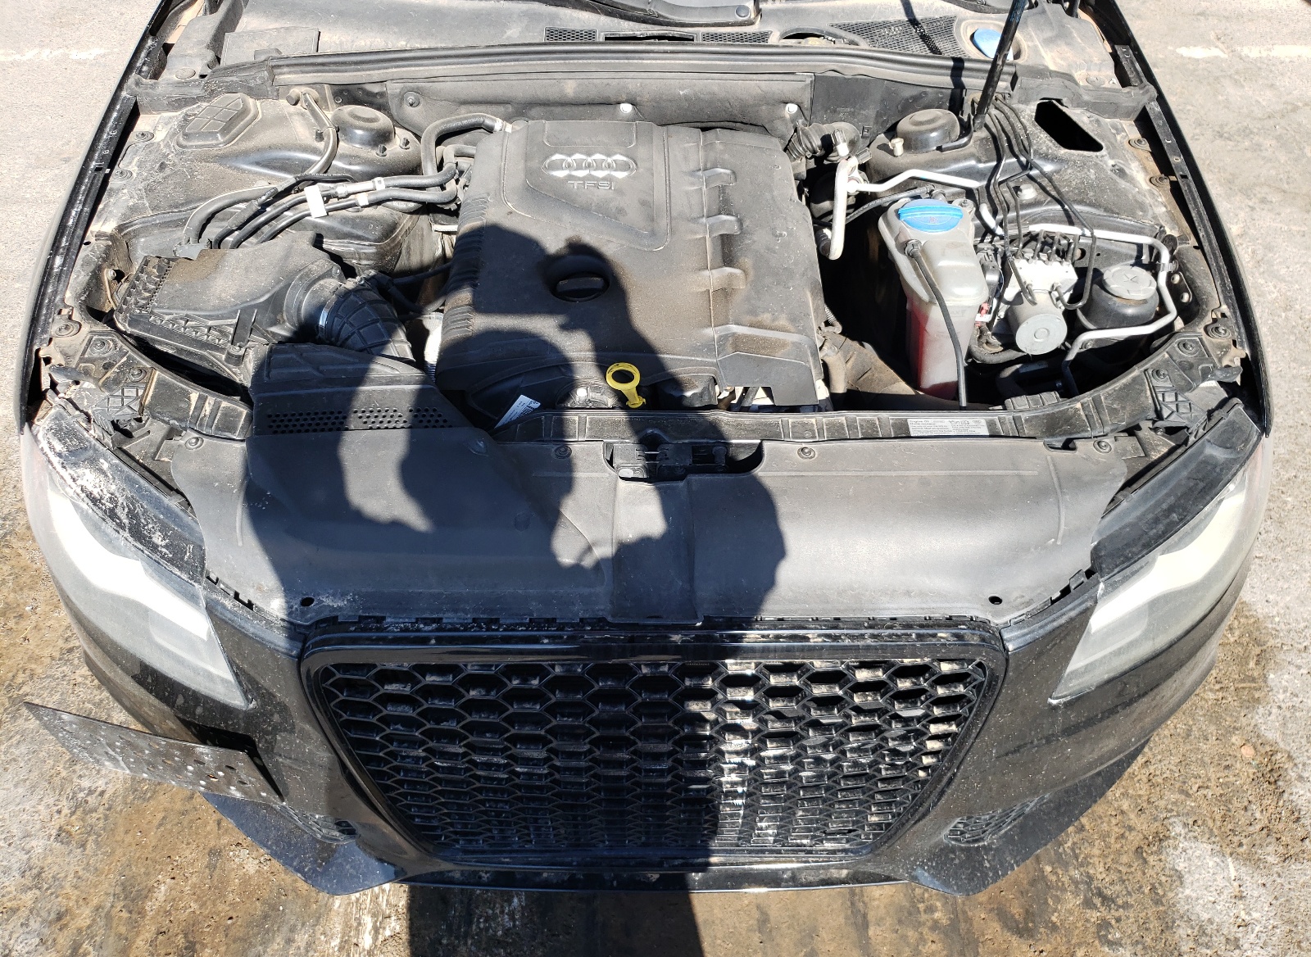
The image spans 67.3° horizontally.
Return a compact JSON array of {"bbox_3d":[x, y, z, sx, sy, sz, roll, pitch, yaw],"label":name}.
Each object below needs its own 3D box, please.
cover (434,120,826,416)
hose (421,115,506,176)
[{"bbox_3d":[-0.033,-0.325,1.466,0.520,0.150,0.490,0,54,0],"label":"cover"},{"bbox_3d":[-0.310,-0.541,1.609,0.130,0.075,0.070,0,46,0],"label":"hose"}]

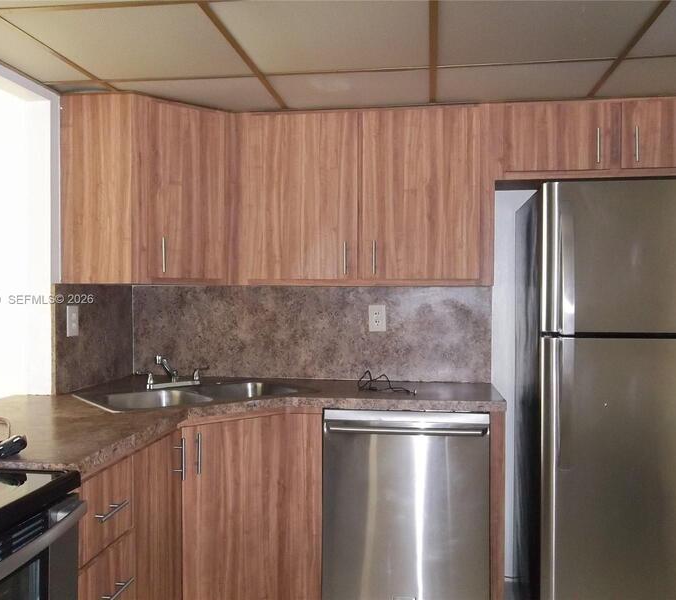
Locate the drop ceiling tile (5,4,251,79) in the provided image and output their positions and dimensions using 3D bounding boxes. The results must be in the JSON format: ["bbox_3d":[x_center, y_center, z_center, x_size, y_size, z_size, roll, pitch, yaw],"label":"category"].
[{"bbox_3d":[-0.623,-0.823,2.005,0.600,0.020,0.600,0,1,8],"label":"drop ceiling tile"}]

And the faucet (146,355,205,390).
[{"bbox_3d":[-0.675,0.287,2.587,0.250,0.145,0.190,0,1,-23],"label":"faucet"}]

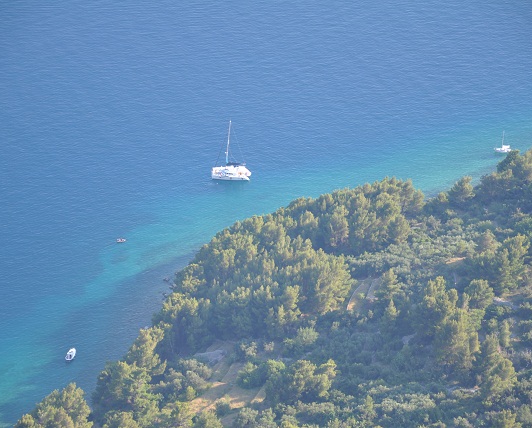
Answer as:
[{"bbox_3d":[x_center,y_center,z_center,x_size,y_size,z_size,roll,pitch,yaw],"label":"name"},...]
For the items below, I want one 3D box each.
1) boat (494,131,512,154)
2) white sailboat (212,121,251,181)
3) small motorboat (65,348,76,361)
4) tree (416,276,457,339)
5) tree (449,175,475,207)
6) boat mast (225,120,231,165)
[{"bbox_3d":[78.948,-24.193,930.172,6.200,7.300,2.300,8,24,14],"label":"boat"},{"bbox_3d":[-10.778,-20.892,901.133,12.400,19.800,6.900,3,24,4],"label":"white sailboat"},{"bbox_3d":[-54.516,39.014,783.569,2.100,1.300,5.700,9,25,16],"label":"small motorboat"},{"bbox_3d":[46.465,25.478,758.803,10.500,14.000,10.500,2,23,0],"label":"tree"},{"bbox_3d":[61.443,-7.138,878.816,7.500,7.700,7.500,2,23,0],"label":"tree"},{"bbox_3d":[-11.874,-22.946,900.416,0.350,15.300,0.300,6,24,2],"label":"boat mast"}]

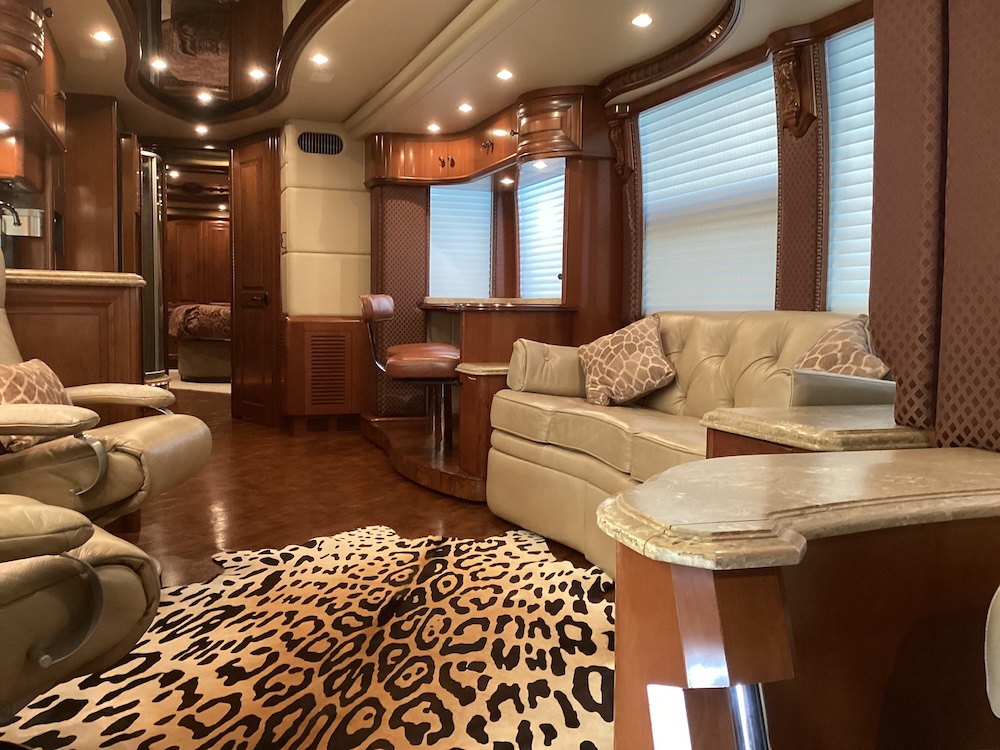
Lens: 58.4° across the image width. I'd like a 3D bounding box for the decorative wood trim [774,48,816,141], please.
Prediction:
[{"bbox_3d":[0.974,-0.935,2.978,0.085,0.310,0.155,-1,4,-20],"label":"decorative wood trim"}]

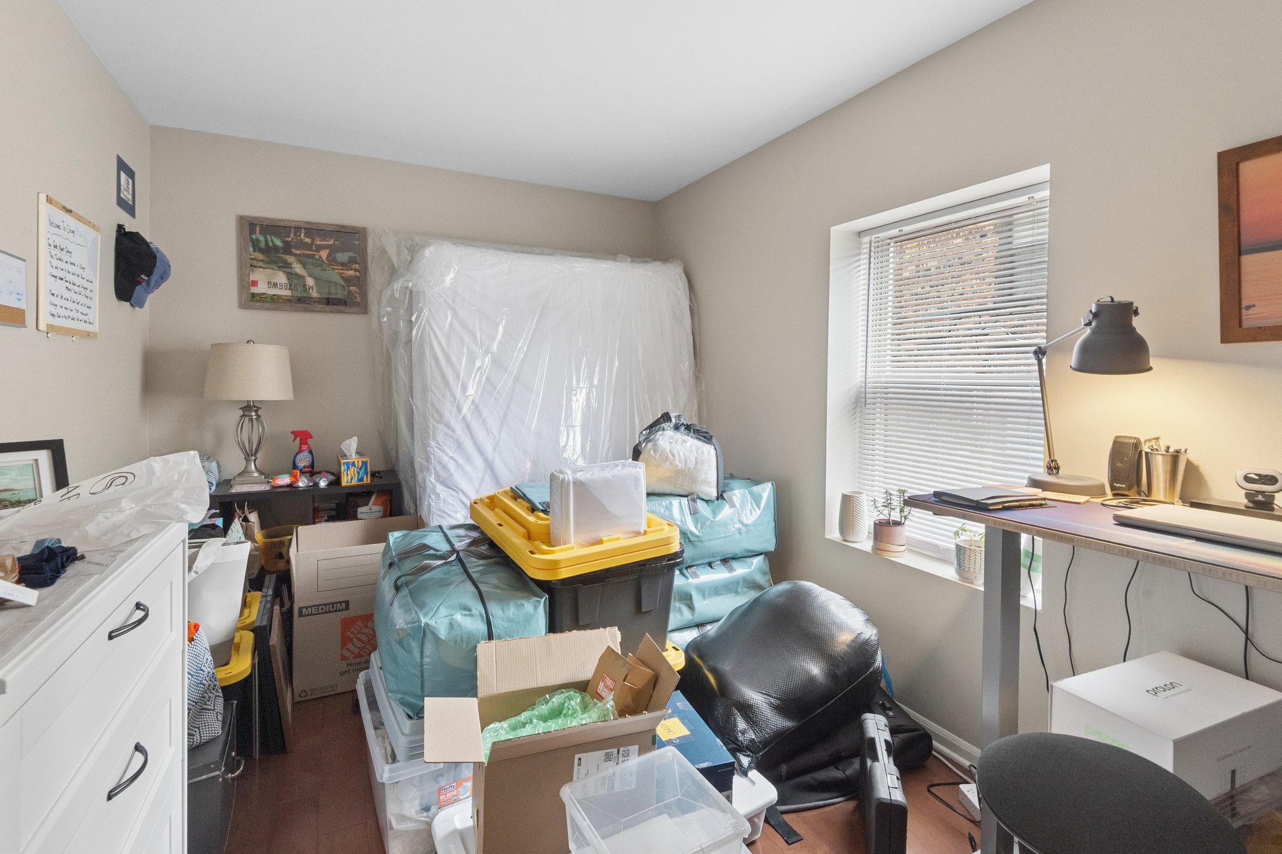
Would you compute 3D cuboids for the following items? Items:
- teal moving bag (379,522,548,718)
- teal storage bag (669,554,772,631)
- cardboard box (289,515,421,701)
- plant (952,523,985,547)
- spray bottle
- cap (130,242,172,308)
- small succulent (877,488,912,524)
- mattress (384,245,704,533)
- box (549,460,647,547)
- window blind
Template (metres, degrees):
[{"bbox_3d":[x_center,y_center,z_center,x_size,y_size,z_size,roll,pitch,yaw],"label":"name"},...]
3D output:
[{"bbox_3d":[-0.590,0.545,1.800,0.380,0.310,0.680,-2,5,-29],"label":"teal moving bag"},{"bbox_3d":[0.218,0.693,2.547,0.660,0.265,0.390,-3,5,-33],"label":"teal storage bag"},{"bbox_3d":[-1.200,0.755,2.515,0.540,0.580,0.420,-2,4,-25],"label":"cardboard box"},{"bbox_3d":[1.140,0.372,1.961,0.115,0.088,0.115,-2,5,-27],"label":"plant"},{"bbox_3d":[-1.662,0.128,2.805,0.105,0.235,0.060,-2,5,-27],"label":"spray bottle"},{"bbox_3d":[-2.063,-0.642,2.387,0.130,0.270,0.170,-2,5,-27],"label":"cap"},{"bbox_3d":[0.973,0.307,2.192,0.115,0.145,0.125,-2,4,-28],"label":"small succulent"},{"bbox_3d":[-0.433,0.035,3.150,1.530,1.960,0.290,-2,1,-26],"label":"mattress"},{"bbox_3d":[-0.136,0.250,1.925,0.300,0.240,0.110,-4,6,-42],"label":"box"},{"bbox_3d":[1.138,-0.148,2.151,0.045,1.250,0.835,-2,5,-27],"label":"window blind"}]

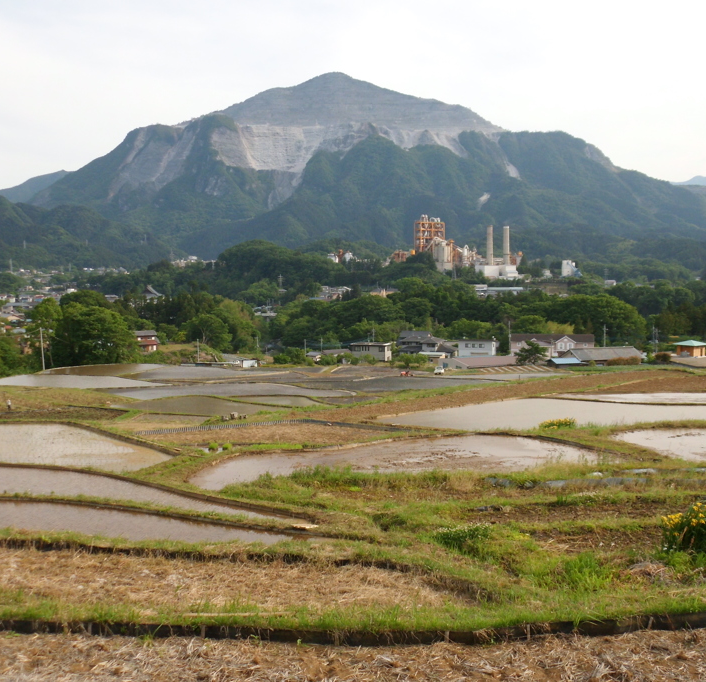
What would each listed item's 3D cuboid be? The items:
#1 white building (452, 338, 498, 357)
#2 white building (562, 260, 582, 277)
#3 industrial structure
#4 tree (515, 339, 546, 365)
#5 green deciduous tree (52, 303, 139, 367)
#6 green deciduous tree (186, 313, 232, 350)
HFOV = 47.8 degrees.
[{"bbox_3d":[35.220,2.740,230.000,11.720,5.750,7.500,1,6,17],"label":"white building"},{"bbox_3d":[279.840,-91.990,1020.000,21.180,21.920,15.000,-1,6,0],"label":"white building"},{"bbox_3d":[146.670,-133.790,1150.000,156.990,90.660,100.000,-2,6,-10],"label":"industrial structure"},{"bbox_3d":[44.840,2.960,200.000,8.040,6.200,7.640,-1,6,0],"label":"tree"},{"bbox_3d":[-61.780,-1.470,191.000,21.110,15.540,20.060,-1,6,0],"label":"green deciduous tree"},{"bbox_3d":[-45.330,-2.790,248.000,15.580,12.200,15.580,-1,6,0],"label":"green deciduous tree"}]

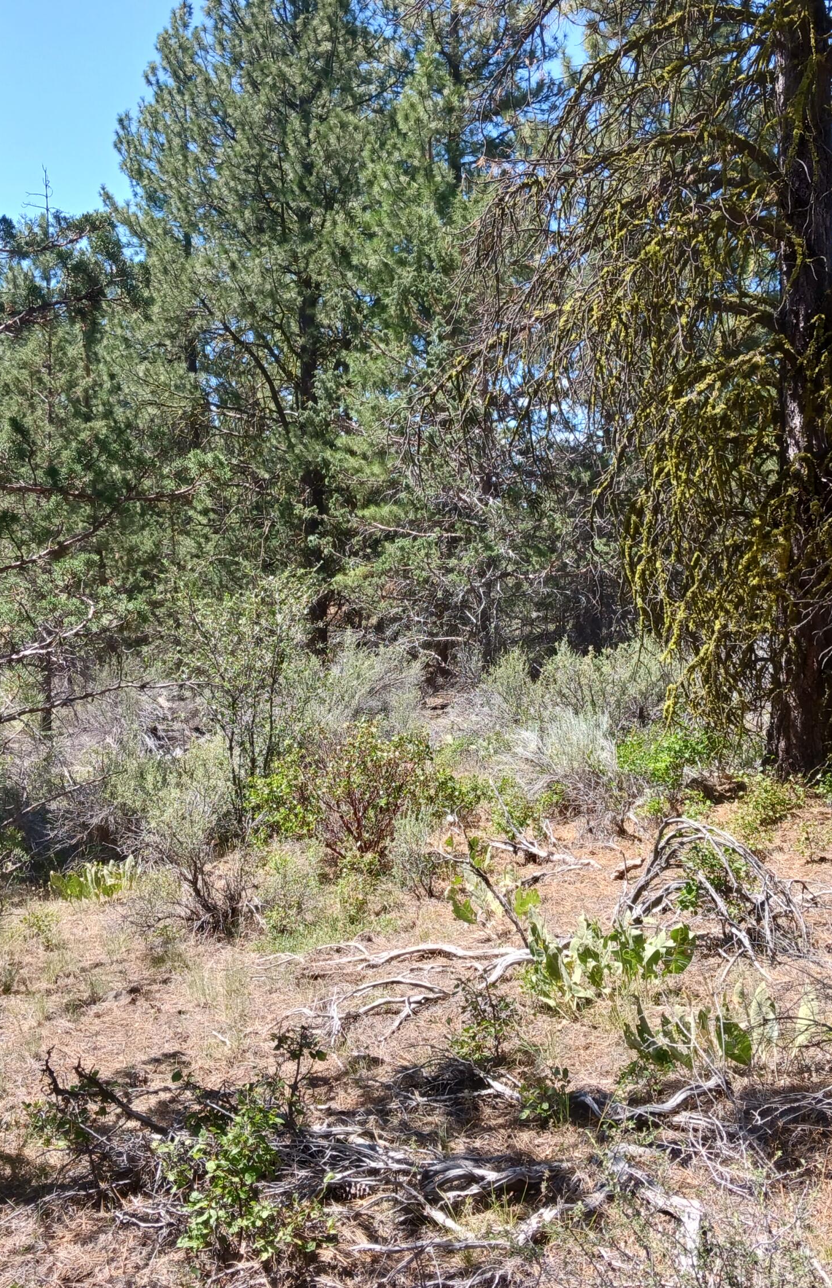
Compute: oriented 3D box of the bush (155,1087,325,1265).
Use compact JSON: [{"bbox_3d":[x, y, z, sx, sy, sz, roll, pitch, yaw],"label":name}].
[{"bbox_3d":[-0.397,1.209,3.103,0.389,0.365,0.350,0,3,0],"label":"bush"}]

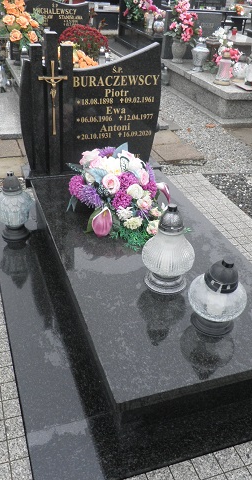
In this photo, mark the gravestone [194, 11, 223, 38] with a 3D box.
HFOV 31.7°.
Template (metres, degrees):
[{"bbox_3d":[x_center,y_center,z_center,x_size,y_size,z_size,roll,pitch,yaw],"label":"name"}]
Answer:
[{"bbox_3d":[0.946,-2.919,6.334,0.800,0.610,0.140,-8,34,-18],"label":"gravestone"}]

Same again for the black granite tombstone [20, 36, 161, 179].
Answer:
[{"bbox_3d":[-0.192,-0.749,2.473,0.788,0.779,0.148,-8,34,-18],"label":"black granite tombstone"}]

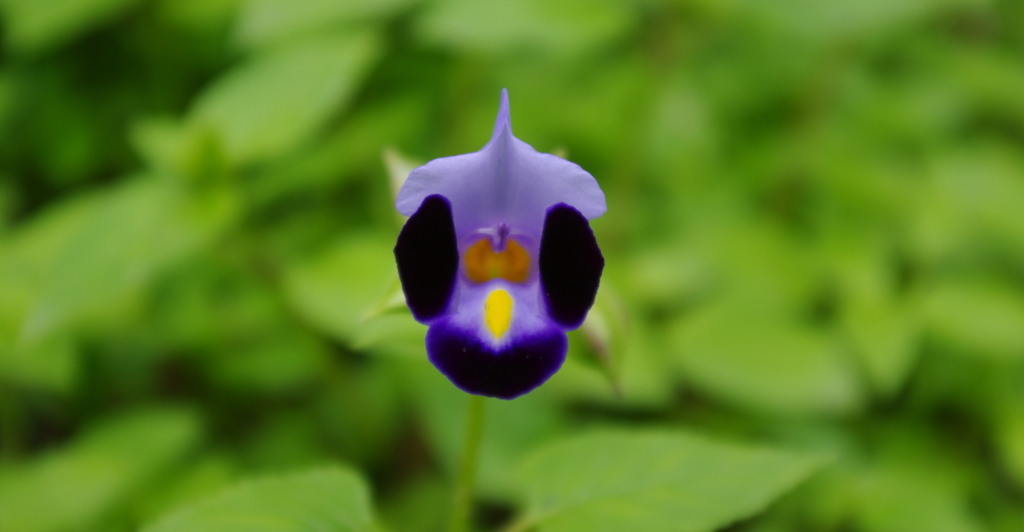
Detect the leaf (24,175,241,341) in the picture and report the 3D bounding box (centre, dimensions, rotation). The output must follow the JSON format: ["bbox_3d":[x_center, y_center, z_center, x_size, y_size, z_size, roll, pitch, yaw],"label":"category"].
[{"bbox_3d":[-0.077,-0.002,0.430,0.052,0.010,0.027,-37,46,-17],"label":"leaf"}]

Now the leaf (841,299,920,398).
[{"bbox_3d":[0.080,0.018,0.460,0.017,0.008,0.024,2,59,-12],"label":"leaf"}]

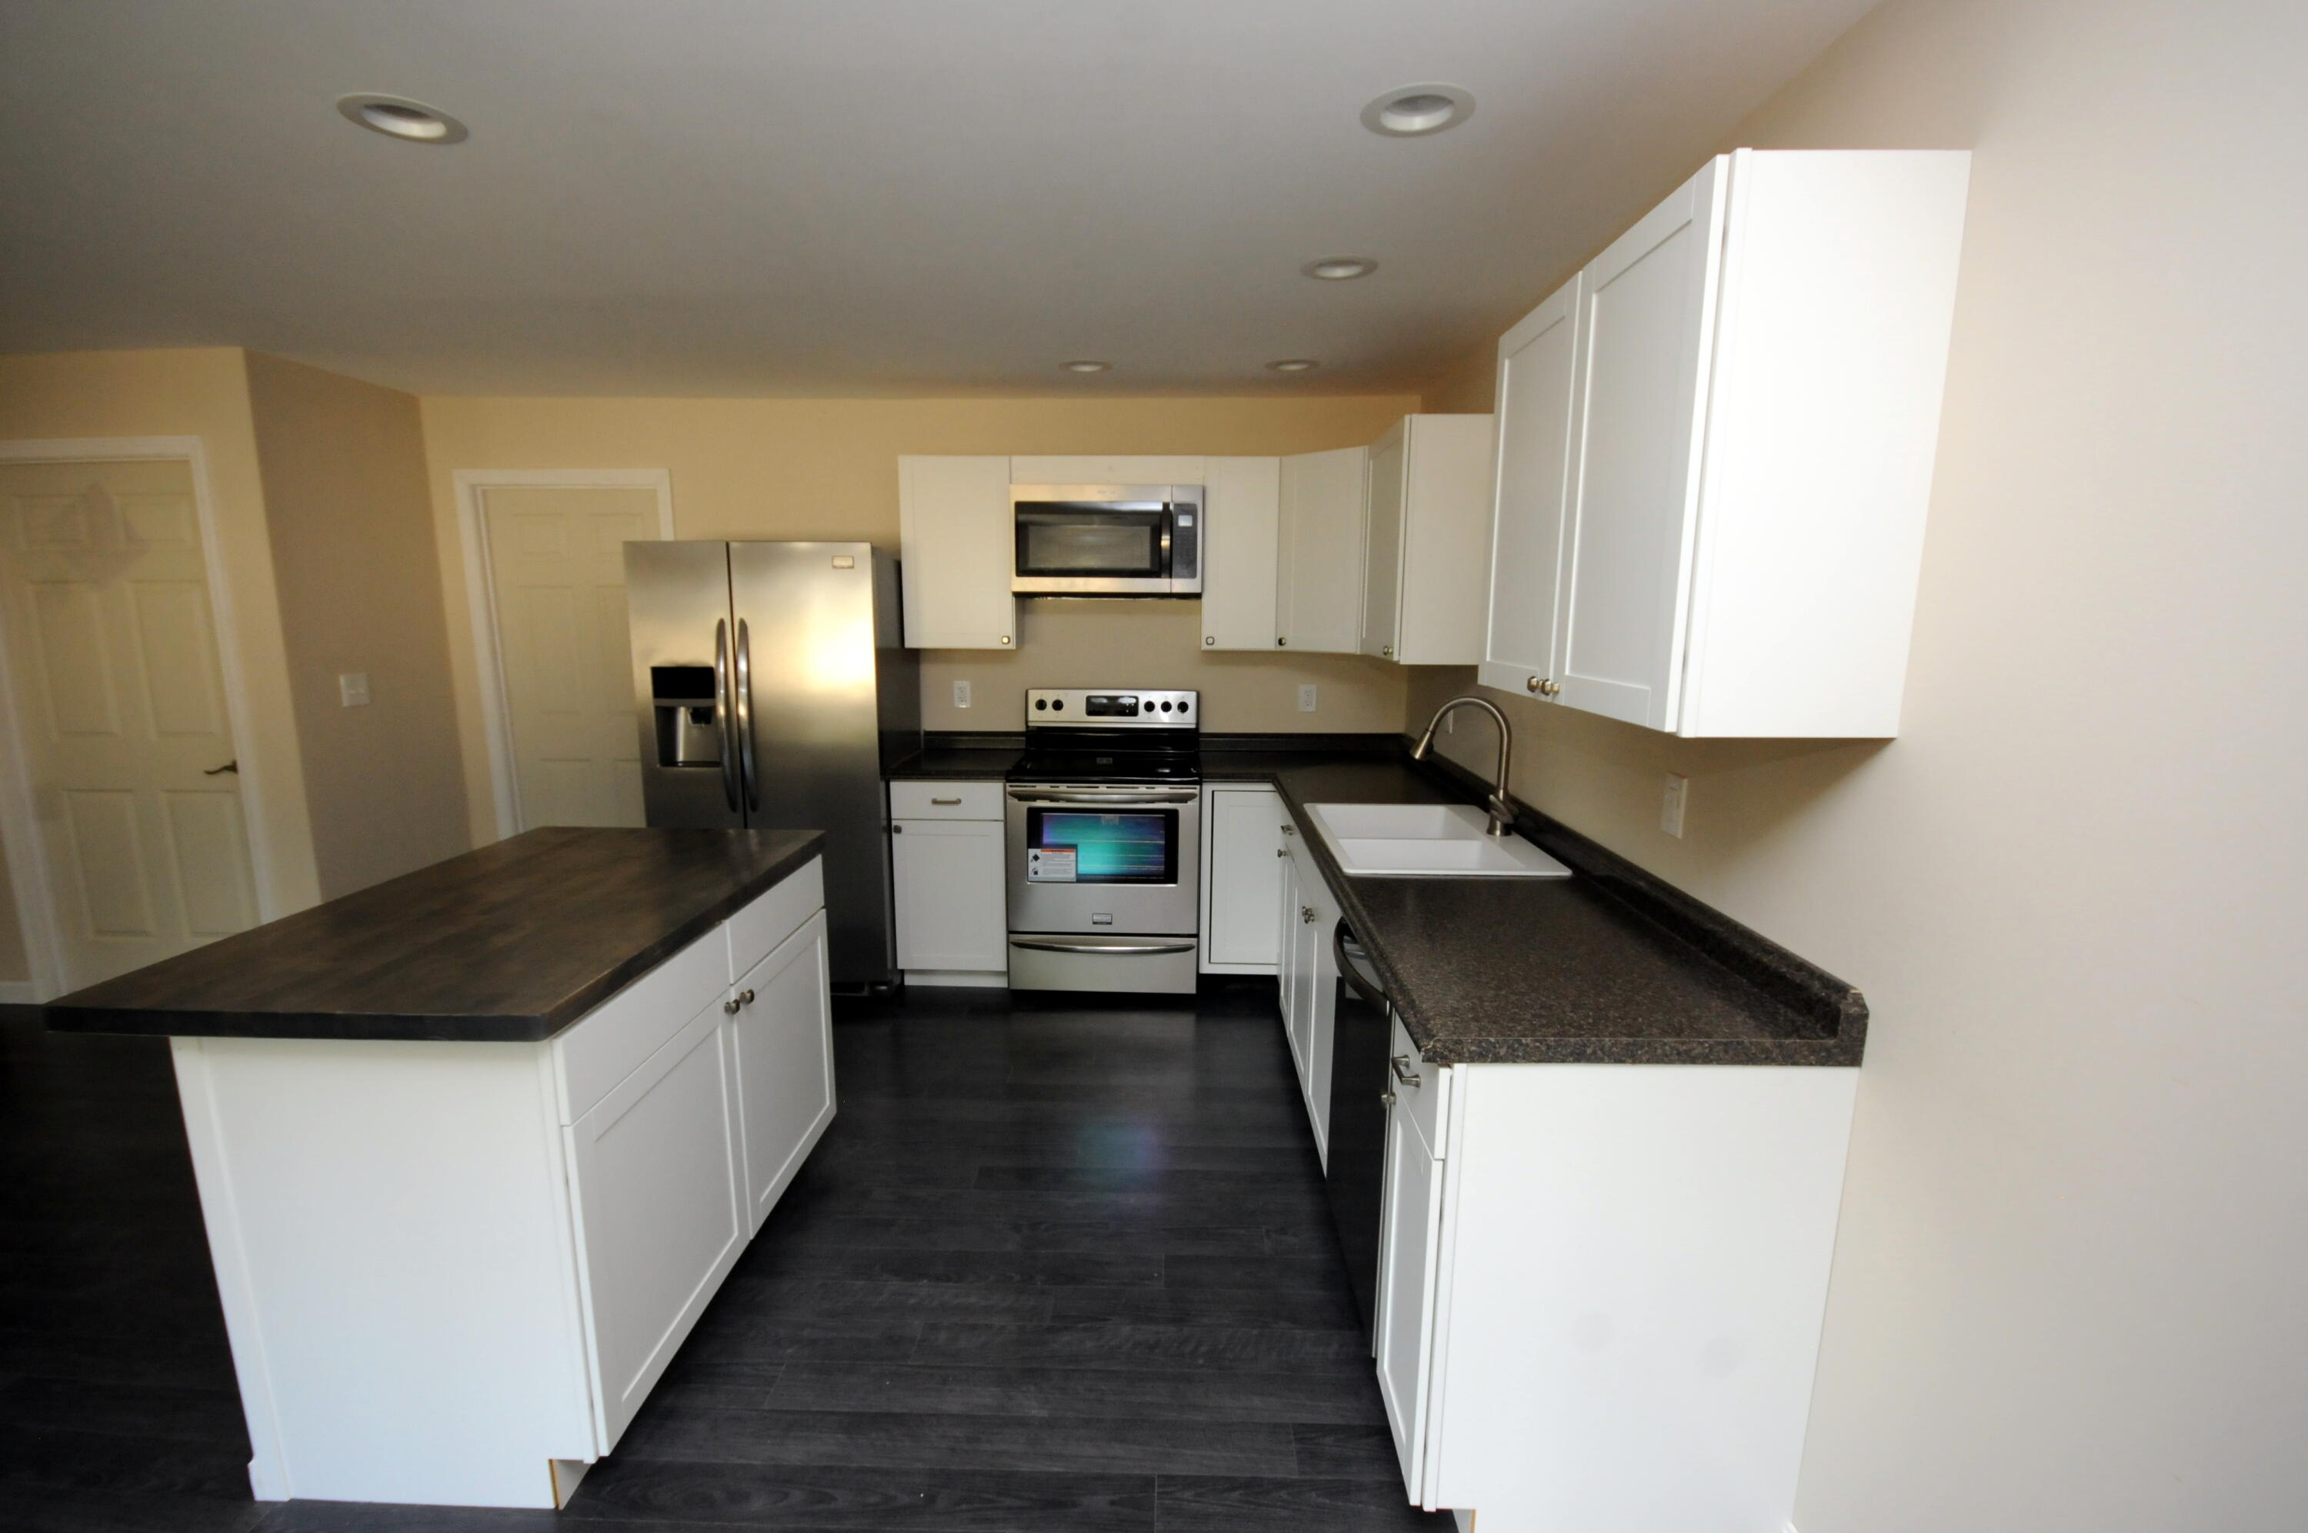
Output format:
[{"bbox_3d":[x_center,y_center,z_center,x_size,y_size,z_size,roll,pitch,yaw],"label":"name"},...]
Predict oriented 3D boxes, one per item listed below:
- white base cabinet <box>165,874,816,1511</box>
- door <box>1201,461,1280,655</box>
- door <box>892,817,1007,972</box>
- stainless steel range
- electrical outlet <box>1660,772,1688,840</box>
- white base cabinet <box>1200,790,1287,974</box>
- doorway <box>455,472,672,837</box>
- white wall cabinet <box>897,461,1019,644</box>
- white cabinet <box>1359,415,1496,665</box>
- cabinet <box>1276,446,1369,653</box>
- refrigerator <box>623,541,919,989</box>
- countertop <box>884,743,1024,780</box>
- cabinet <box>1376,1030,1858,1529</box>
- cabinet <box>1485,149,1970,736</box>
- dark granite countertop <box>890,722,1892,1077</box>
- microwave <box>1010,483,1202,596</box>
[{"bbox_3d":[-1.240,0.767,2.168,0.632,0.876,1.152,0,10,1],"label":"white base cabinet"},{"bbox_3d":[0.352,-0.851,3.866,0.303,0.761,0.030,0,10,1],"label":"door"},{"bbox_3d":[-0.802,0.516,3.814,0.443,0.615,0.020,0,9,2],"label":"door"},{"bbox_3d":[-0.190,0.298,4.017,0.754,1.180,0.690,0,9,2],"label":"stainless steel range"},{"bbox_3d":[1.065,0.081,1.961,0.008,0.118,0.073,0,9,2],"label":"electrical outlet"},{"bbox_3d":[0.350,0.429,4.084,0.310,0.836,0.625,0,10,1],"label":"white base cabinet"},{"bbox_3d":[-2.575,-0.241,4.402,0.939,2.118,0.120,0,10,1],"label":"doorway"},{"bbox_3d":[-0.791,-0.858,3.894,0.451,0.761,0.030,0,10,1],"label":"white wall cabinet"},{"bbox_3d":[0.950,-0.752,3.301,0.325,0.762,0.600,0,9,2],"label":"white cabinet"},{"bbox_3d":[0.652,-0.825,3.719,0.030,0.761,0.403,-9,13,-44],"label":"cabinet"},{"bbox_3d":[-1.485,0.003,3.975,0.910,1.767,0.730,0,9,2],"label":"refrigerator"},{"bbox_3d":[-0.799,-0.006,4.031,0.470,0.040,0.637,0,9,2],"label":"countertop"},{"bbox_3d":[0.742,0.861,1.639,0.635,0.876,0.302,0,10,1],"label":"cabinet"},{"bbox_3d":[0.905,-0.491,1.736,0.325,0.761,0.895,0,9,2],"label":"cabinet"},{"bbox_3d":[0.013,0.146,2.882,2.160,0.121,2.908,0,9,2],"label":"dark granite countertop"},{"bbox_3d":[-0.176,-0.920,3.976,0.757,0.424,0.400,0,9,2],"label":"microwave"}]

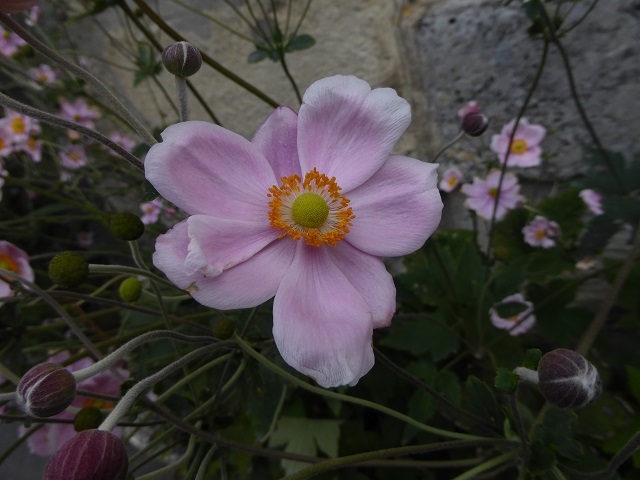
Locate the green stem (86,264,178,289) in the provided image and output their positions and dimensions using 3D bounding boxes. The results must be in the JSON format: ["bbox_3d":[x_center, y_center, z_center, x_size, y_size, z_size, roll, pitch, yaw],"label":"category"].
[{"bbox_3d":[-0.057,0.010,0.135,0.025,0.004,0.003,15,0,-14],"label":"green stem"}]

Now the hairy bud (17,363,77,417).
[{"bbox_3d":[-0.071,0.039,0.116,0.015,0.015,0.015,-31,0,-27],"label":"hairy bud"}]

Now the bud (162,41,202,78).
[{"bbox_3d":[-0.041,-0.054,0.132,0.011,0.011,0.011,2,12,0],"label":"bud"}]

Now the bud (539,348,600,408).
[{"bbox_3d":[0.067,0.037,0.119,0.017,0.016,0.016,7,0,30],"label":"bud"}]

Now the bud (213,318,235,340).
[{"bbox_3d":[-0.035,0.032,0.158,0.008,0.008,0.008,0,18,0],"label":"bud"}]

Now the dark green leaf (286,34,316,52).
[{"bbox_3d":[-0.010,-0.102,0.230,0.015,0.003,0.009,-17,44,0],"label":"dark green leaf"}]

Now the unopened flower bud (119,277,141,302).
[{"bbox_3d":[-0.064,0.017,0.150,0.008,0.008,0.008,0,18,0],"label":"unopened flower bud"}]

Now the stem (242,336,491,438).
[{"bbox_3d":[0.012,0.054,0.154,0.093,0.008,0.006,21,0,5],"label":"stem"}]

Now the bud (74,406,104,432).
[{"bbox_3d":[-0.075,0.058,0.143,0.009,0.009,0.009,0,18,0],"label":"bud"}]

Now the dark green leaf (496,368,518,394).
[{"bbox_3d":[0.053,0.040,0.126,0.007,0.007,0.003,0,12,0],"label":"dark green leaf"}]

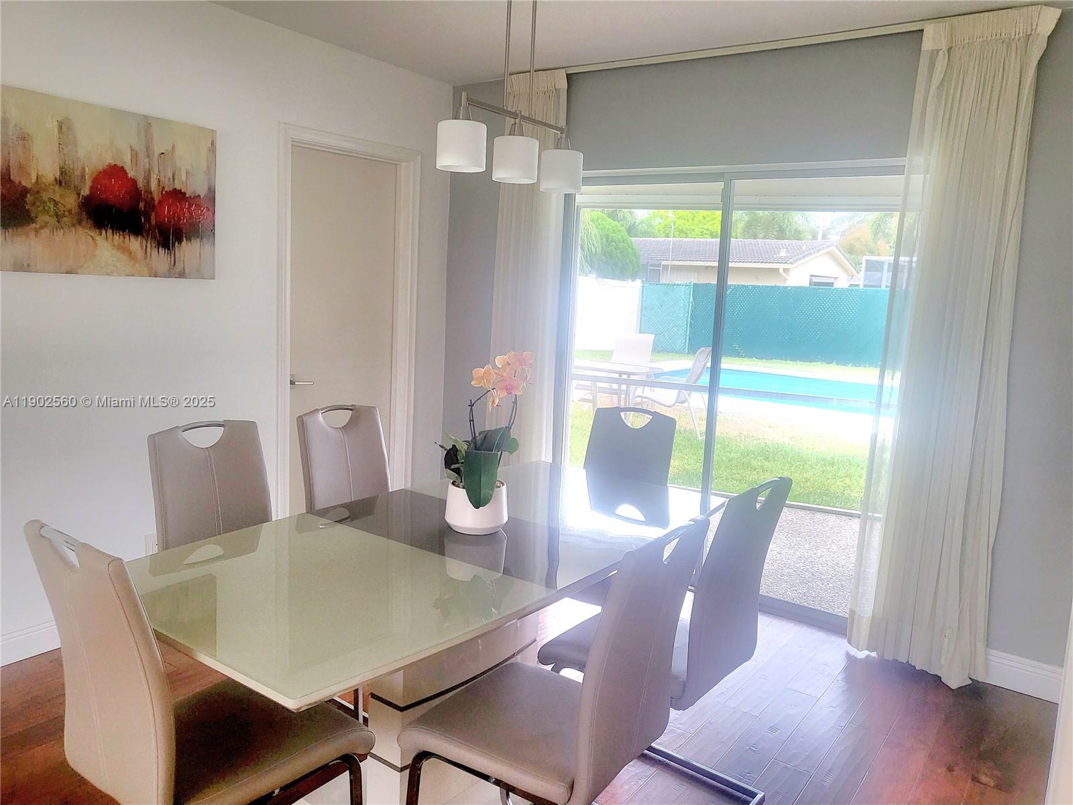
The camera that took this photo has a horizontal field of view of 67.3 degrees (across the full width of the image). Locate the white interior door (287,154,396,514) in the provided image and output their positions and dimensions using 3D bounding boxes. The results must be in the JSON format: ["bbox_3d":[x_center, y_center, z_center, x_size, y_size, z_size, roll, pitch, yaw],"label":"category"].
[{"bbox_3d":[-1.031,-0.222,4.137,0.060,2.030,0.765,9,10,35],"label":"white interior door"}]

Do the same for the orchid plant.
[{"bbox_3d":[-0.142,0.079,2.267,0.250,0.430,0.210,2,9,-4],"label":"orchid plant"}]

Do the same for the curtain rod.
[{"bbox_3d":[0.849,-1.508,3.460,2.360,0.040,0.070,9,10,35],"label":"curtain rod"}]

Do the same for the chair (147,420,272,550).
[{"bbox_3d":[-0.841,0.588,2.401,0.580,0.975,0.430,9,10,35],"label":"chair"}]

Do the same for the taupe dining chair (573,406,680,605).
[{"bbox_3d":[0.225,0.545,3.052,0.430,0.975,0.580,9,10,35],"label":"taupe dining chair"}]

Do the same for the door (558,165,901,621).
[{"bbox_3d":[0.816,-0.052,3.772,1.760,2.000,0.100,9,10,35],"label":"door"}]

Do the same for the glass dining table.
[{"bbox_3d":[-0.215,0.735,2.352,0.910,0.760,1.810,9,10,35],"label":"glass dining table"}]

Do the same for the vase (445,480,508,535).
[{"bbox_3d":[-0.170,0.298,2.322,0.178,0.128,0.178,2,9,-4],"label":"vase"}]

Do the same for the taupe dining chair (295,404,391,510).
[{"bbox_3d":[-0.541,0.537,2.844,0.580,0.975,0.430,9,10,35],"label":"taupe dining chair"}]

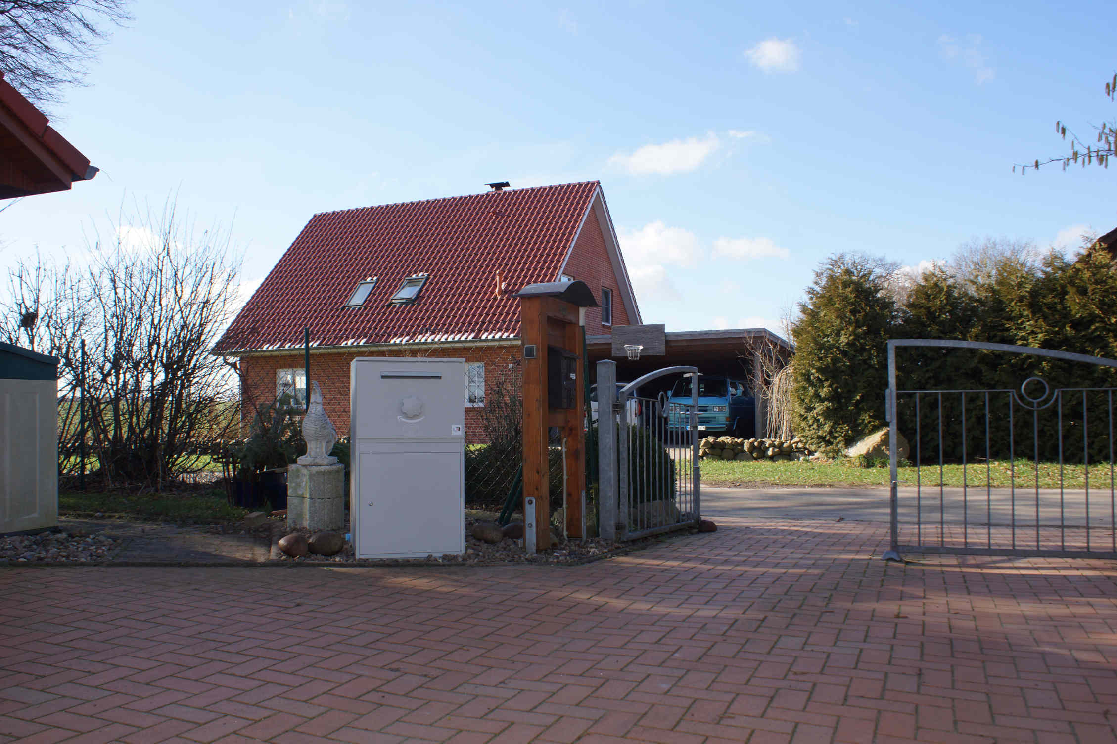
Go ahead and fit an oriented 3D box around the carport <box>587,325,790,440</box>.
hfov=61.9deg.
[{"bbox_3d":[3.487,0.714,26.781,6.400,3.000,6.600,-1,-3,25],"label":"carport"}]

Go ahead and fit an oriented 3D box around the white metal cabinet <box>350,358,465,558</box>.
[{"bbox_3d":[-0.922,0.507,5.660,0.630,1.150,0.520,0,-3,-16],"label":"white metal cabinet"}]

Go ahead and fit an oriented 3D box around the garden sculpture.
[{"bbox_3d":[-1.708,0.359,6.600,0.220,0.590,0.280,-1,-3,24],"label":"garden sculpture"}]

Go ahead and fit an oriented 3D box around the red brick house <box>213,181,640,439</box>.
[{"bbox_3d":[-4.399,-2.020,36.140,13.000,9.400,11.100,-1,-3,25],"label":"red brick house"}]

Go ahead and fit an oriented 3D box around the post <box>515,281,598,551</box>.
[{"bbox_3d":[-0.009,0.274,6.064,0.330,1.730,0.800,-1,-3,19],"label":"post"}]

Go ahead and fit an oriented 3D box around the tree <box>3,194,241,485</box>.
[{"bbox_3d":[-5.058,-0.349,10.800,2.750,3.300,2.400,1,-3,-25],"label":"tree"}]

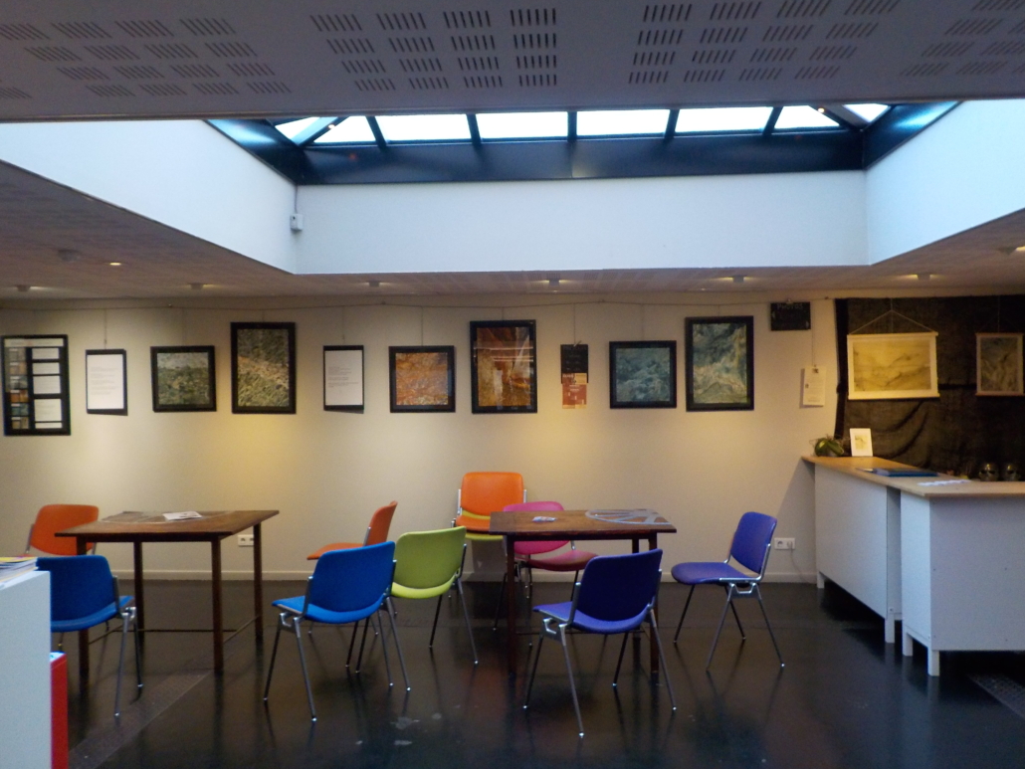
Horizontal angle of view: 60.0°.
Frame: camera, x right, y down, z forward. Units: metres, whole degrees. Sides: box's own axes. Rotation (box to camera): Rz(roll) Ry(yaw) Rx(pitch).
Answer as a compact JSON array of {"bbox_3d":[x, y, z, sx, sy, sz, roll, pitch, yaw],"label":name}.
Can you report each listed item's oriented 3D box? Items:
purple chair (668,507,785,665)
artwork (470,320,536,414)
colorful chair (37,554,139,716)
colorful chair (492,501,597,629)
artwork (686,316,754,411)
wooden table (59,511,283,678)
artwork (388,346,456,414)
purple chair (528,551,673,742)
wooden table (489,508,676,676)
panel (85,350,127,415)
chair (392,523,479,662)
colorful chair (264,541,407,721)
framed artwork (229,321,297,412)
[{"bbox_3d":[1.185,1.124,4.959,0.506,0.750,0.560,-1,0,-7],"label":"purple chair"},{"bbox_3d":[-0.065,-0.132,6.854,0.504,0.709,0.030,-1,0,3],"label":"artwork"},{"bbox_3d":[-2.162,1.188,4.347,0.560,0.765,0.570,-1,0,-10],"label":"colorful chair"},{"bbox_3d":[0.231,1.133,5.449,0.560,0.750,0.506,-1,0,-31],"label":"colorful chair"},{"bbox_3d":[1.579,-0.155,6.757,0.508,0.712,0.030,-1,0,3],"label":"artwork"},{"bbox_3d":[-1.922,1.153,5.066,0.955,0.750,0.790,-1,0,2],"label":"wooden table"},{"bbox_3d":[-0.697,-0.038,6.893,0.506,0.512,0.030,-1,0,3],"label":"artwork"},{"bbox_3d":[0.399,1.131,4.136,0.560,0.750,0.506,-1,0,-34],"label":"purple chair"},{"bbox_3d":[0.369,1.131,4.965,0.975,0.750,0.745,-1,0,-1],"label":"wooden table"},{"bbox_3d":[-3.173,-0.016,6.952,0.321,0.505,0.025,-1,0,3],"label":"panel"},{"bbox_3d":[-0.566,1.166,4.901,0.560,0.765,0.570,-1,1,-41],"label":"chair"},{"bbox_3d":[-0.863,1.143,4.352,0.506,0.750,0.560,-1,0,44],"label":"colorful chair"},{"bbox_3d":[-1.949,-0.126,6.966,0.509,0.713,0.030,-1,0,3],"label":"framed artwork"}]

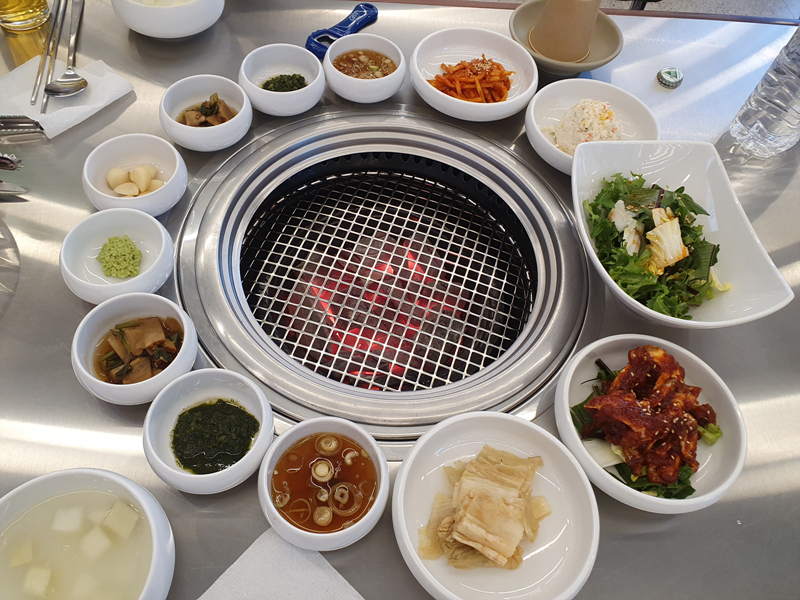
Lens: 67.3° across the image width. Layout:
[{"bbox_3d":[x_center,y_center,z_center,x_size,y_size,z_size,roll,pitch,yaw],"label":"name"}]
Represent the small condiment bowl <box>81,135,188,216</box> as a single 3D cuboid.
[{"bbox_3d":[-0.239,-0.110,0.550,0.088,0.038,0.088,2,57,-3],"label":"small condiment bowl"}]

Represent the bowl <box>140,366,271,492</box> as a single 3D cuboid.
[{"bbox_3d":[-0.134,0.093,0.427,0.088,0.038,0.088,2,57,-3],"label":"bowl"}]

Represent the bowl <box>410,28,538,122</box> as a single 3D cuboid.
[{"bbox_3d":[0.082,-0.248,0.670,0.140,0.034,0.140,2,57,-3],"label":"bowl"}]

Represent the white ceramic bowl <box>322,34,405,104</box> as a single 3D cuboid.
[{"bbox_3d":[-0.039,-0.250,0.657,0.088,0.038,0.088,2,57,-3],"label":"white ceramic bowl"}]

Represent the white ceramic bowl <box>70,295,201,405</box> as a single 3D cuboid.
[{"bbox_3d":[-0.199,0.038,0.458,0.088,0.038,0.088,2,57,-3],"label":"white ceramic bowl"}]

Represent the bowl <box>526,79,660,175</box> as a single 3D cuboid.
[{"bbox_3d":[0.201,-0.176,0.633,0.140,0.034,0.140,7,57,0],"label":"bowl"}]

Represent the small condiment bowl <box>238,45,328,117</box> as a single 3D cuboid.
[{"bbox_3d":[-0.124,-0.230,0.637,0.088,0.038,0.088,2,57,-3],"label":"small condiment bowl"}]

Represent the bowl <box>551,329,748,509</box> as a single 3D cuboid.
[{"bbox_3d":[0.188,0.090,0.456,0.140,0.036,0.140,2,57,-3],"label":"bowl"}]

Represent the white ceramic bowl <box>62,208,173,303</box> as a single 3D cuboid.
[{"bbox_3d":[-0.233,-0.034,0.501,0.088,0.038,0.088,2,57,-3],"label":"white ceramic bowl"}]

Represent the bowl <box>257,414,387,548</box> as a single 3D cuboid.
[{"bbox_3d":[-0.052,0.126,0.414,0.088,0.038,0.088,2,57,-3],"label":"bowl"}]

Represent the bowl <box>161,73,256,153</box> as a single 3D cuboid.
[{"bbox_3d":[-0.192,-0.184,0.602,0.088,0.038,0.088,2,57,-3],"label":"bowl"}]

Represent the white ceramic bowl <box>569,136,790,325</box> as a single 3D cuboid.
[{"bbox_3d":[0.221,-0.042,0.524,0.156,0.070,0.190,-1,57,-6],"label":"white ceramic bowl"}]

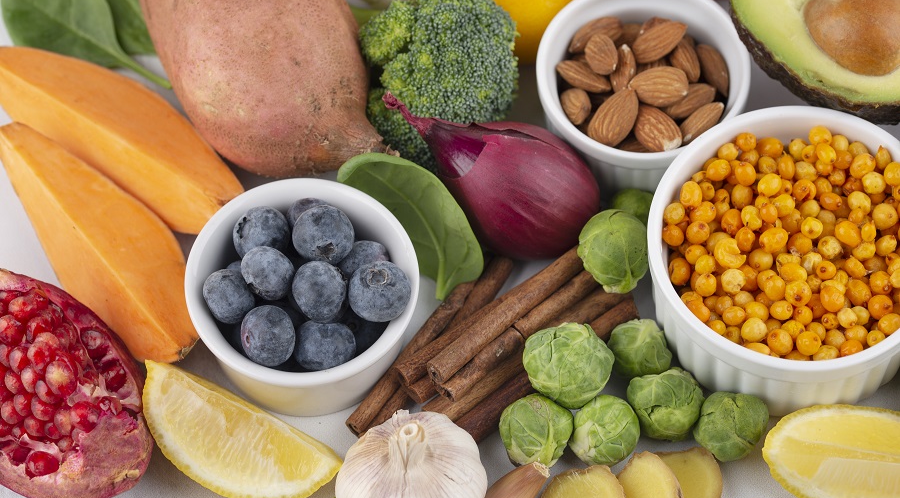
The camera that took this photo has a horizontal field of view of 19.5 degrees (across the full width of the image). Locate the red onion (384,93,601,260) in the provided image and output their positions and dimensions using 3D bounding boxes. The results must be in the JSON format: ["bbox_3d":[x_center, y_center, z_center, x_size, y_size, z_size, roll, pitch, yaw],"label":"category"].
[{"bbox_3d":[0.013,-0.030,0.921,0.084,0.045,0.045,33,66,6],"label":"red onion"}]

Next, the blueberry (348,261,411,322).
[{"bbox_3d":[-0.024,0.014,0.889,0.021,0.019,0.020,0,61,0],"label":"blueberry"}]

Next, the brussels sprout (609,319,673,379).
[{"bbox_3d":[0.066,0.035,0.903,0.022,0.021,0.022,0,61,0],"label":"brussels sprout"}]

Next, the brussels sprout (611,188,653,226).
[{"bbox_3d":[0.067,-0.011,0.907,0.022,0.022,0.022,0,62,0],"label":"brussels sprout"}]

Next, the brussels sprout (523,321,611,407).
[{"bbox_3d":[0.040,0.039,0.885,0.030,0.029,0.030,0,61,0],"label":"brussels sprout"}]

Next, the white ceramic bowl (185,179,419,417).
[{"bbox_3d":[-0.049,0.019,0.883,0.077,0.037,0.077,0,62,0],"label":"white ceramic bowl"}]

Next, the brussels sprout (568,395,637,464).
[{"bbox_3d":[0.052,0.062,0.887,0.024,0.024,0.024,0,61,0],"label":"brussels sprout"}]

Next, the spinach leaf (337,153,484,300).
[{"bbox_3d":[-0.015,-0.010,0.918,0.034,0.014,0.057,-33,87,-17],"label":"spinach leaf"}]

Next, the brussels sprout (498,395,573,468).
[{"bbox_3d":[0.029,0.061,0.887,0.025,0.025,0.025,0,61,0],"label":"brussels sprout"}]

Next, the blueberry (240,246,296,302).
[{"bbox_3d":[-0.061,0.008,0.877,0.018,0.017,0.018,0,62,0],"label":"blueberry"}]

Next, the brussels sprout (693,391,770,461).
[{"bbox_3d":[0.093,0.059,0.869,0.025,0.023,0.024,0,62,0],"label":"brussels sprout"}]

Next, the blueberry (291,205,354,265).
[{"bbox_3d":[-0.044,-0.005,0.899,0.021,0.020,0.020,0,61,0],"label":"blueberry"}]

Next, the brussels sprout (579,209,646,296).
[{"bbox_3d":[0.055,0.001,0.894,0.025,0.025,0.027,0,62,0],"label":"brussels sprout"}]

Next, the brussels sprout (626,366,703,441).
[{"bbox_3d":[0.072,0.052,0.872,0.025,0.025,0.025,0,62,0],"label":"brussels sprout"}]

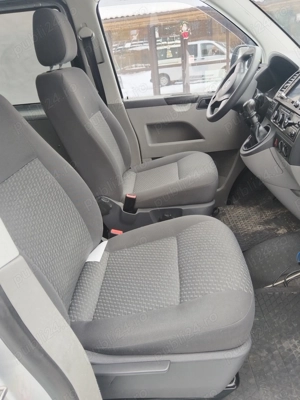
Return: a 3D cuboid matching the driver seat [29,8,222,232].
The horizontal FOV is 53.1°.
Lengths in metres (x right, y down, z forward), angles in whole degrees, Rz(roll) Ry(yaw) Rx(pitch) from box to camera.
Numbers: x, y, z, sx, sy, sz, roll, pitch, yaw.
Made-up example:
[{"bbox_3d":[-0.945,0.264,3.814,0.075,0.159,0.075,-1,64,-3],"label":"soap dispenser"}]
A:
[{"bbox_3d":[-0.061,-0.479,1.562,0.823,0.917,0.520,-3,26,5],"label":"driver seat"}]

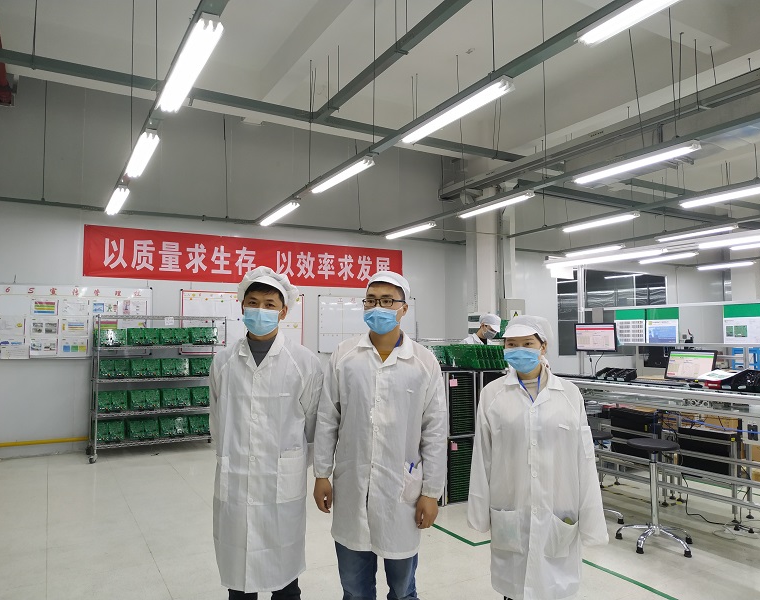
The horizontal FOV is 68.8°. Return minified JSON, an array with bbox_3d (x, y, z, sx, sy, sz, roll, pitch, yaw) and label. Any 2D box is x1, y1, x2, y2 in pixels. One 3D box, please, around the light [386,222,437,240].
[{"bbox_3d":[0.527,-1.225,9.689,0.170,0.100,1.480,2,-5,-31],"label":"light"}]

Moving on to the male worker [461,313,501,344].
[{"bbox_3d":[1.065,1.006,5.598,0.500,1.720,0.360,2,-5,-37],"label":"male worker"}]

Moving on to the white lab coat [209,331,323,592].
[{"bbox_3d":[-0.456,0.639,2.250,0.470,1.030,0.310,-1,-4,2],"label":"white lab coat"}]

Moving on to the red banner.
[{"bbox_3d":[-1.883,-0.644,9.321,5.440,0.750,0.020,2,-5,-31],"label":"red banner"}]

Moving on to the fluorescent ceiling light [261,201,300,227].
[{"bbox_3d":[-1.515,-1.296,8.331,0.170,0.100,1.480,2,-5,-31],"label":"fluorescent ceiling light"}]

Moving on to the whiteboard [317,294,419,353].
[{"bbox_3d":[-0.172,0.447,10.244,2.030,1.000,0.030,2,-5,-31],"label":"whiteboard"}]

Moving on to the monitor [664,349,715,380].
[{"bbox_3d":[2.645,0.560,4.710,0.100,0.290,0.420,19,-13,-28],"label":"monitor"}]

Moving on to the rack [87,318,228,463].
[{"bbox_3d":[-3.054,1.168,7.739,1.660,1.850,0.600,2,-5,-31],"label":"rack"}]

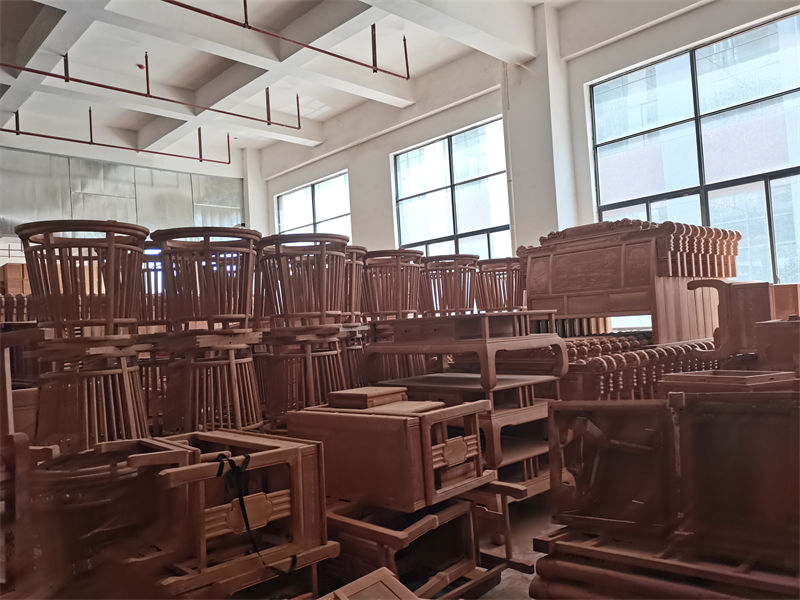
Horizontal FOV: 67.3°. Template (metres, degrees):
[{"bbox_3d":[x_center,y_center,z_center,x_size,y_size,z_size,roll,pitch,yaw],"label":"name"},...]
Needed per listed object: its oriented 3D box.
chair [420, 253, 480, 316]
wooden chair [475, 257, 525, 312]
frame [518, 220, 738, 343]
[{"bbox_3d":[0.575,-0.150,7.026,0.690,0.713,0.690,-3,-2,-10],"label":"chair"},{"bbox_3d":[1.317,-0.166,7.747,0.690,0.713,0.690,-3,-2,-10],"label":"wooden chair"},{"bbox_3d":[2.821,-0.175,7.368,1.961,1.394,1.910,-1,-3,-43],"label":"frame"}]

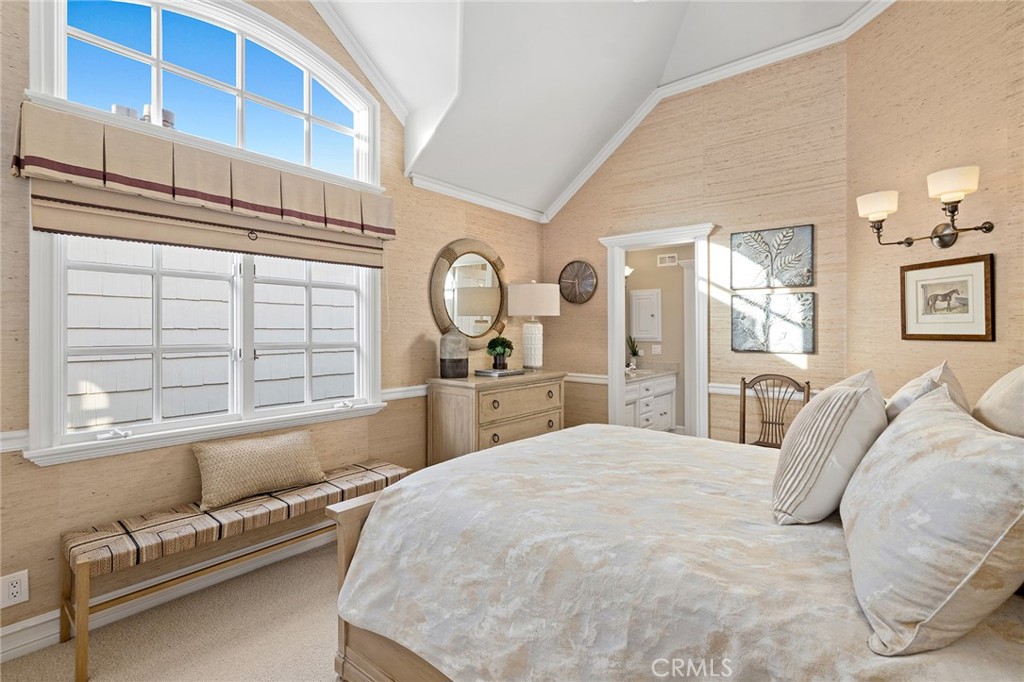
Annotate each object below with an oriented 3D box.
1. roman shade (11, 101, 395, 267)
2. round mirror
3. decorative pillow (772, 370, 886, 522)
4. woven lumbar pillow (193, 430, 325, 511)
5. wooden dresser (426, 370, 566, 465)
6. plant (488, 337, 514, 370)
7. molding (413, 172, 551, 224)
[{"bbox_3d":[-1.373,-0.690,2.397,0.130,0.475,1.690,0,1,41],"label":"roman shade"},{"bbox_3d":[-0.322,-0.368,3.663,0.050,0.890,0.880,0,1,41],"label":"round mirror"},{"bbox_3d":[0.968,0.306,1.391,0.190,0.460,0.480,32,21,36],"label":"decorative pillow"},{"bbox_3d":[-1.308,0.645,2.405,0.130,0.320,0.600,-28,-17,38],"label":"woven lumbar pillow"},{"bbox_3d":[-0.083,0.748,3.541,0.530,0.955,1.060,0,1,41],"label":"wooden dresser"},{"bbox_3d":[-0.095,0.100,3.698,0.215,0.270,0.215,0,1,0],"label":"plant"},{"bbox_3d":[-0.194,-1.161,3.795,0.060,0.075,1.550,0,1,41],"label":"molding"}]

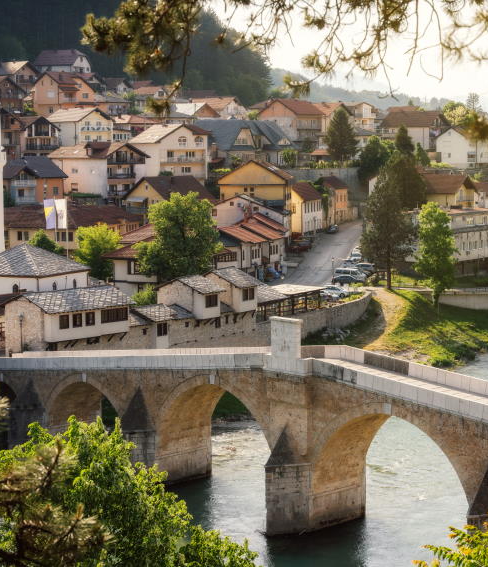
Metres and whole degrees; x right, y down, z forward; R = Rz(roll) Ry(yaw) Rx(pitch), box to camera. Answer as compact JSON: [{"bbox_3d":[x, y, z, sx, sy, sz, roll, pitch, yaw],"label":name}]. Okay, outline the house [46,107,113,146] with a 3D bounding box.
[{"bbox_3d":[-32.910,-31.190,263.000,9.000,9.000,10.500,-6,9,-40],"label":"house"}]

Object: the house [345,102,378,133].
[{"bbox_3d":[27.374,-38.346,300.000,7.000,7.300,7.500,-3,6,-23],"label":"house"}]

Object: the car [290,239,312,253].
[{"bbox_3d":[8.969,-6.038,208.000,4.100,1.550,1.750,2,6,21],"label":"car"}]

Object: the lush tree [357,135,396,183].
[{"bbox_3d":[25.710,-23.867,252.000,7.400,9.400,7.400,0,6,6],"label":"lush tree"}]

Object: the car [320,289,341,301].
[{"bbox_3d":[11.573,1.157,167.000,4.200,1.480,1.750,1,5,13],"label":"car"}]

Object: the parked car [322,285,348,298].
[{"bbox_3d":[11.320,1.090,167.000,4.400,1.470,1.770,1,7,5],"label":"parked car"}]

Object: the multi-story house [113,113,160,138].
[{"bbox_3d":[-23.617,-34.373,288.000,9.500,6.500,8.500,-2,5,-18],"label":"multi-story house"}]

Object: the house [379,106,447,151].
[{"bbox_3d":[39.648,-35.579,302.000,13.000,10.000,9.500,3,6,35],"label":"house"}]

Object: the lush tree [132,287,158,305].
[{"bbox_3d":[-11.109,1.563,145.000,3.200,3.600,3.200,-1,6,-4],"label":"lush tree"}]

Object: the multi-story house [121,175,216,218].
[{"bbox_3d":[-12.448,-13.701,217.000,10.500,8.300,11.500,5,8,45],"label":"multi-story house"}]

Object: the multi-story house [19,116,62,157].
[{"bbox_3d":[-42.150,-30.020,267.000,7.800,8.500,8.200,-6,9,-40],"label":"multi-story house"}]

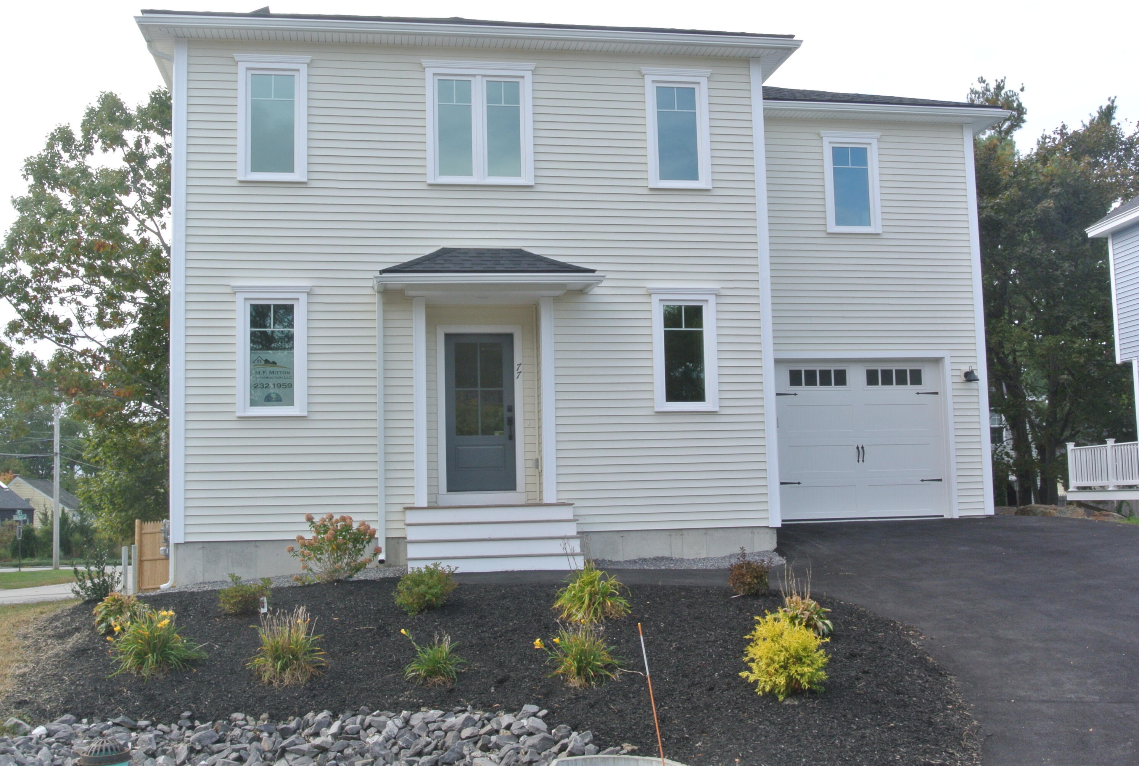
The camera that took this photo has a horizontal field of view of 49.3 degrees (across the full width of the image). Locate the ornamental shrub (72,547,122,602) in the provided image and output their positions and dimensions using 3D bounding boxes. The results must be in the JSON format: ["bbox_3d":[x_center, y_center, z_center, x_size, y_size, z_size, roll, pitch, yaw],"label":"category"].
[{"bbox_3d":[-4.886,1.982,12.834,0.507,0.545,0.457,0,-6,-10],"label":"ornamental shrub"}]

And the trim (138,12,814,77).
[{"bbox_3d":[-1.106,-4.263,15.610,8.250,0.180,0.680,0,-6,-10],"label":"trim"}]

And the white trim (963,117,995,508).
[{"bbox_3d":[6.309,-1.017,19.224,0.169,6.102,0.130,0,-6,-10],"label":"white trim"}]

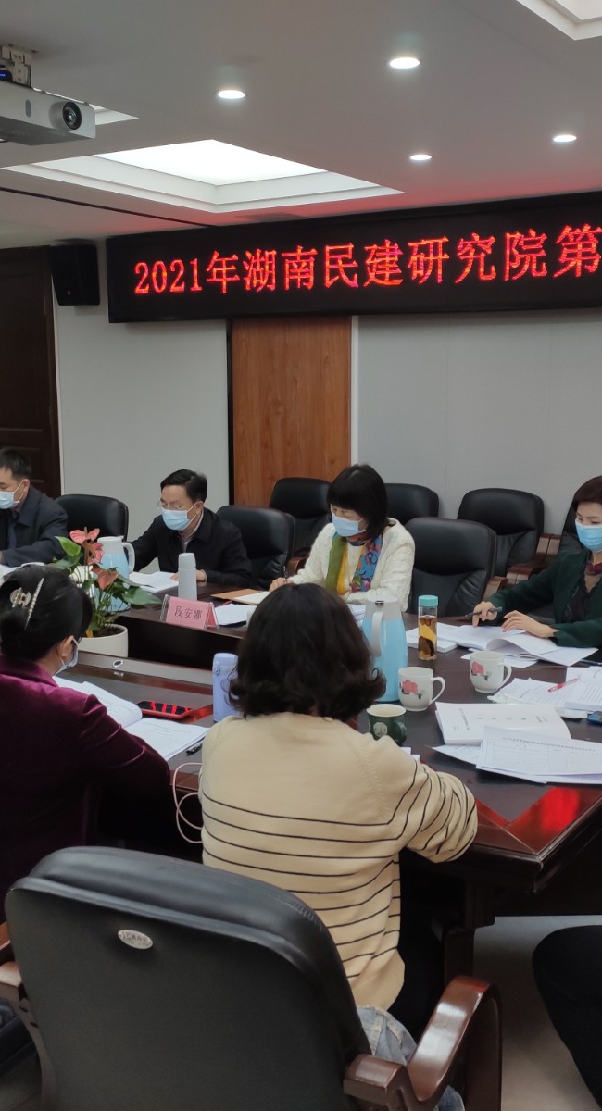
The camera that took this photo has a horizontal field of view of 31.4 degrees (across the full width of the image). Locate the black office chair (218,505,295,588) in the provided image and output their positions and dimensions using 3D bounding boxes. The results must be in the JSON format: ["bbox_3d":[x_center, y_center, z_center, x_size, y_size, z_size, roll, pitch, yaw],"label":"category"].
[{"bbox_3d":[-0.406,0.287,4.859,0.614,0.970,0.634,9,13,42],"label":"black office chair"}]

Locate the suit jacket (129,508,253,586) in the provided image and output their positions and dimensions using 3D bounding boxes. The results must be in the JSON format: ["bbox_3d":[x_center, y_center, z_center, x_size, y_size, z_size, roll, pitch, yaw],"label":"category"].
[{"bbox_3d":[-0.391,0.052,4.466,0.570,0.500,0.520,6,11,31],"label":"suit jacket"}]

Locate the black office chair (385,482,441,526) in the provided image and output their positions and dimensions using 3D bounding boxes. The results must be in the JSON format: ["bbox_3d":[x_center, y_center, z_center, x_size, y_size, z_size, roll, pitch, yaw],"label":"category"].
[{"bbox_3d":[0.419,0.089,6.023,0.614,0.970,0.634,7,12,34],"label":"black office chair"}]

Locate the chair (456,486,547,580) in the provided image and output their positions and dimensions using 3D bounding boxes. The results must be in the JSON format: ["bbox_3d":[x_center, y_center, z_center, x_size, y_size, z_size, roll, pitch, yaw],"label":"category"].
[{"bbox_3d":[0.946,0.161,5.634,0.600,0.985,0.620,7,12,34],"label":"chair"}]

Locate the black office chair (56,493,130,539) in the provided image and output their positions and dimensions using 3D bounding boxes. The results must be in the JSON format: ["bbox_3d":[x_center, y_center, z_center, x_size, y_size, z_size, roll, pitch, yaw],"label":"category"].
[{"bbox_3d":[-1.235,0.196,5.391,0.614,0.970,0.634,7,12,34],"label":"black office chair"}]

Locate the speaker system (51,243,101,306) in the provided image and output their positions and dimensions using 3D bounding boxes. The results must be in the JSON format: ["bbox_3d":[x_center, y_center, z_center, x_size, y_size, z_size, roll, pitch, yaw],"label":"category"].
[{"bbox_3d":[-1.530,-1.901,7.267,0.250,0.400,0.210,7,12,34],"label":"speaker system"}]

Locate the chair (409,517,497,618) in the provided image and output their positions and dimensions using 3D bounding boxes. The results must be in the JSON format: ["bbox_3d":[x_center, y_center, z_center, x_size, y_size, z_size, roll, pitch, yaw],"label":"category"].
[{"bbox_3d":[0.448,0.365,4.450,0.610,0.980,0.670,7,12,34],"label":"chair"}]

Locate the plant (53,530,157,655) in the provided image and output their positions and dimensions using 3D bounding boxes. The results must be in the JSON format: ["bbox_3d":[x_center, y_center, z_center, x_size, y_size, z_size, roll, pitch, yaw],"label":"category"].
[{"bbox_3d":[-0.640,0.163,3.490,0.340,0.490,0.340,0,10,0],"label":"plant"}]

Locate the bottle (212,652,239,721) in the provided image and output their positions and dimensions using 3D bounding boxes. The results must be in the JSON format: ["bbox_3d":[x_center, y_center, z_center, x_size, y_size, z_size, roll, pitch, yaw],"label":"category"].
[{"bbox_3d":[-0.182,0.322,2.591,0.065,0.158,0.065,0,10,0],"label":"bottle"}]

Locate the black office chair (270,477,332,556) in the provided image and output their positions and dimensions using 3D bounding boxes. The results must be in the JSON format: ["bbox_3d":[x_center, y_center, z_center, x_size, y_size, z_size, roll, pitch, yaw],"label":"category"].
[{"bbox_3d":[-0.115,0.044,6.305,0.600,0.985,0.620,7,12,34],"label":"black office chair"}]

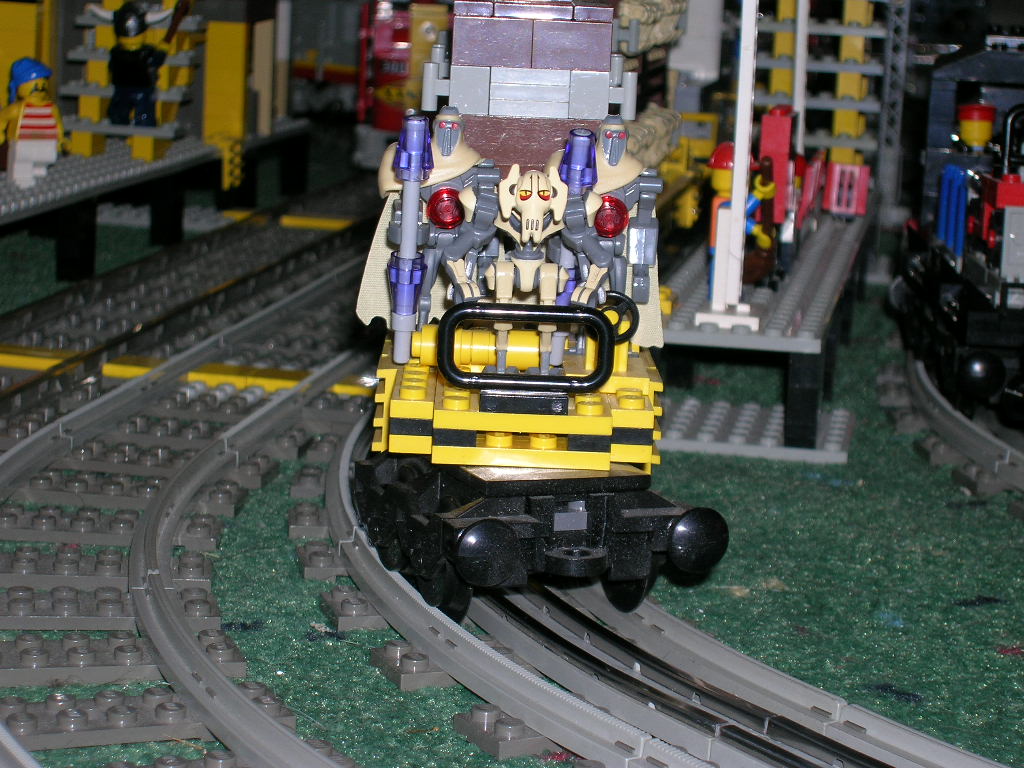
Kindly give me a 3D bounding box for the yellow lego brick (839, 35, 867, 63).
[{"bbox_3d":[0.123,-0.121,0.921,0.008,0.010,0.009,4,10,10],"label":"yellow lego brick"}]

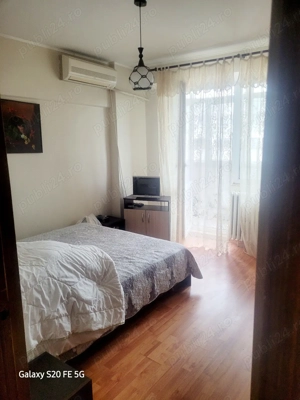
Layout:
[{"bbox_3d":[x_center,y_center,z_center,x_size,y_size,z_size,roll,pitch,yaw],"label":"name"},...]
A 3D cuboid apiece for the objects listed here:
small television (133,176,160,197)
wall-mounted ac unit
[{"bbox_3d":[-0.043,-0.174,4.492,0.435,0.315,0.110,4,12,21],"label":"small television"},{"bbox_3d":[-0.808,-1.736,4.113,0.174,0.291,0.848,7,14,37],"label":"wall-mounted ac unit"}]

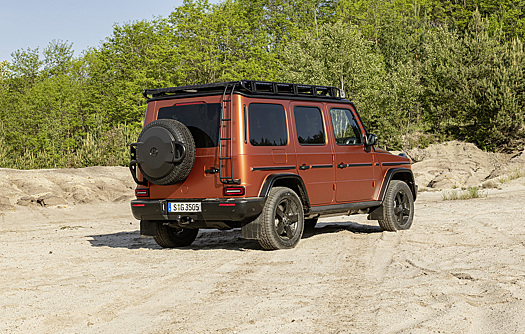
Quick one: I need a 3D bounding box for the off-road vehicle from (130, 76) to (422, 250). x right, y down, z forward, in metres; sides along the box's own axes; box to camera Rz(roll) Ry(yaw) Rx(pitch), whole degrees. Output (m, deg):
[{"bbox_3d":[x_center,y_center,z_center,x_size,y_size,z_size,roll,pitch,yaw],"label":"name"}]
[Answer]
[{"bbox_3d":[0.258,-0.019,13.814,2.000,2.060,4.820,-2,0,36],"label":"off-road vehicle"}]

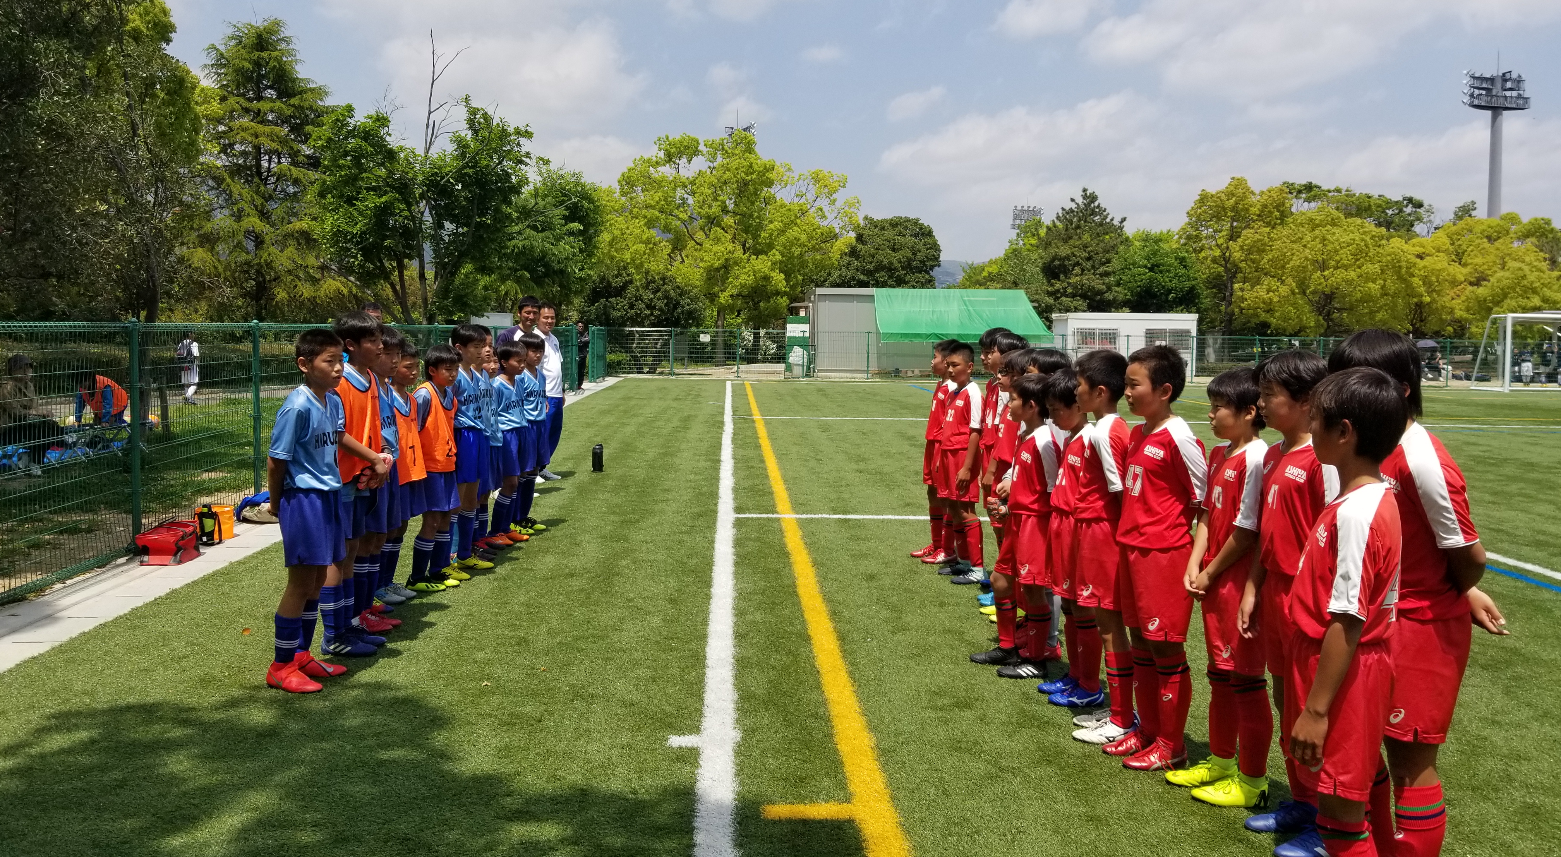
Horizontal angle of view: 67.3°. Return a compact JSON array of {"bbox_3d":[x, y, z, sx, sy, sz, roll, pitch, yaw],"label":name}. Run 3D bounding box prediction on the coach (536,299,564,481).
[{"bbox_3d":[-2.310,-0.386,11.733,0.340,1.733,0.520,2,4,20],"label":"coach"}]

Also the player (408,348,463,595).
[{"bbox_3d":[-1.960,0.212,6.645,0.310,1.375,0.390,2,4,20],"label":"player"}]

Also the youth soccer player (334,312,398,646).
[{"bbox_3d":[-1.900,0.244,5.308,0.360,1.530,0.420,1,4,8],"label":"youth soccer player"}]

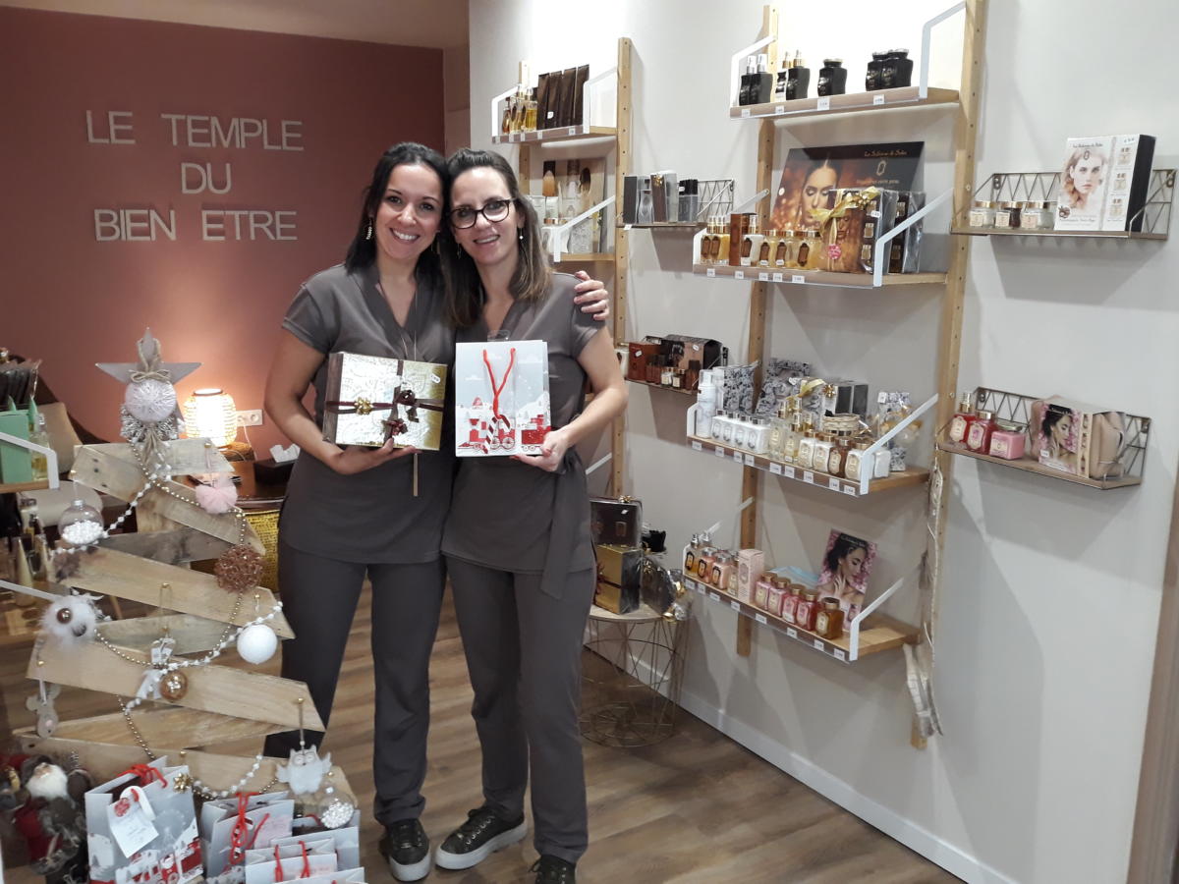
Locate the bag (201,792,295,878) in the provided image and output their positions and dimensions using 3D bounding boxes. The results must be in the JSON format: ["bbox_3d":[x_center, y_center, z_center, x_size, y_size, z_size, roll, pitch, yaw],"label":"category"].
[{"bbox_3d":[-0.796,0.950,2.153,0.182,0.235,0.090,-5,14,-21],"label":"bag"}]

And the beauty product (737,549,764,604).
[{"bbox_3d":[0.419,0.347,2.383,0.046,0.127,0.041,-10,17,-37],"label":"beauty product"}]

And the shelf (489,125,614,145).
[{"bbox_3d":[-0.123,-1.108,3.347,0.150,0.024,0.622,-8,15,-35],"label":"shelf"}]

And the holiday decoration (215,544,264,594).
[{"bbox_3d":[-0.716,0.260,1.880,0.100,0.100,0.100,0,12,0],"label":"holiday decoration"}]

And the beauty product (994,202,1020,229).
[{"bbox_3d":[0.845,-0.459,1.849,0.041,0.054,0.035,-8,15,-34],"label":"beauty product"}]

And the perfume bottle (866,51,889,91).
[{"bbox_3d":[0.617,-0.780,1.942,0.044,0.078,0.040,-8,15,-31],"label":"perfume bottle"}]

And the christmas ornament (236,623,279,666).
[{"bbox_3d":[-0.741,0.450,2.050,0.091,0.091,0.091,-4,13,-21],"label":"christmas ornament"}]

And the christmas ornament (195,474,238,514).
[{"bbox_3d":[-0.720,0.099,1.770,0.084,0.080,0.084,0,13,0],"label":"christmas ornament"}]

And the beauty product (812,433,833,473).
[{"bbox_3d":[0.592,0.029,2.318,0.043,0.094,0.045,-8,15,-35],"label":"beauty product"}]

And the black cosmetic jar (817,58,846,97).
[{"bbox_3d":[0.603,-0.907,2.290,0.051,0.080,0.051,-8,15,-35],"label":"black cosmetic jar"}]

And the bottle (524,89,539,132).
[{"bbox_3d":[-0.214,-1.216,3.373,0.046,0.146,0.044,-8,15,-35],"label":"bottle"}]

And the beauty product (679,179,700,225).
[{"bbox_3d":[0.291,-0.694,2.653,0.036,0.119,0.050,-8,15,-34],"label":"beauty product"}]

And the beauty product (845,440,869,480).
[{"bbox_3d":[0.586,0.039,1.981,0.041,0.081,0.041,-8,15,-31],"label":"beauty product"}]

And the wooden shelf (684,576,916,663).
[{"bbox_3d":[0.582,0.458,2.601,0.255,0.024,0.622,-8,15,-35],"label":"wooden shelf"}]

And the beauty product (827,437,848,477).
[{"bbox_3d":[0.573,0.033,2.076,0.039,0.086,0.039,-9,17,-36],"label":"beauty product"}]

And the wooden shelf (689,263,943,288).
[{"bbox_3d":[0.531,-0.405,2.213,0.252,0.026,0.585,-8,15,-34],"label":"wooden shelf"}]

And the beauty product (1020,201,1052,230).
[{"bbox_3d":[0.880,-0.443,1.800,0.041,0.053,0.041,-6,15,-27],"label":"beauty product"}]

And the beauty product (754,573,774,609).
[{"bbox_3d":[0.489,0.416,2.552,0.043,0.086,0.043,-8,15,-35],"label":"beauty product"}]

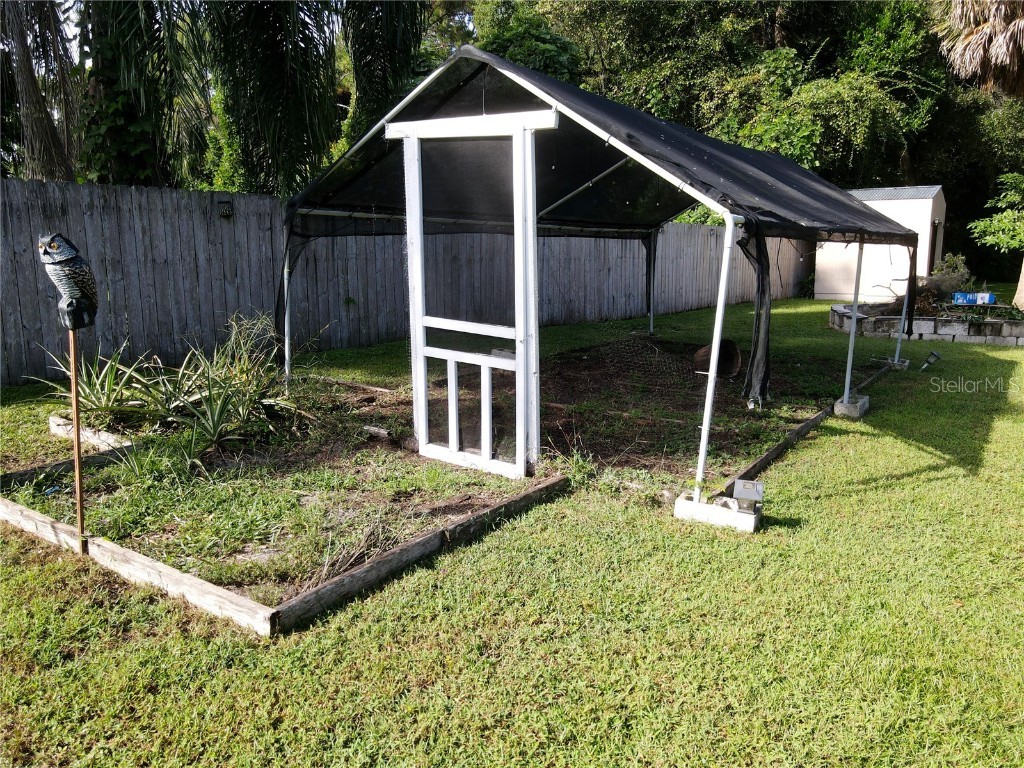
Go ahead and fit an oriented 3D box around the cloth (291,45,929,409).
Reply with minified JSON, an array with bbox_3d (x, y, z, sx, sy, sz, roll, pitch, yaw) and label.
[{"bbox_3d":[1.547,-1.421,6.958,3.502,2.142,6.386,9,14,35],"label":"cloth"}]

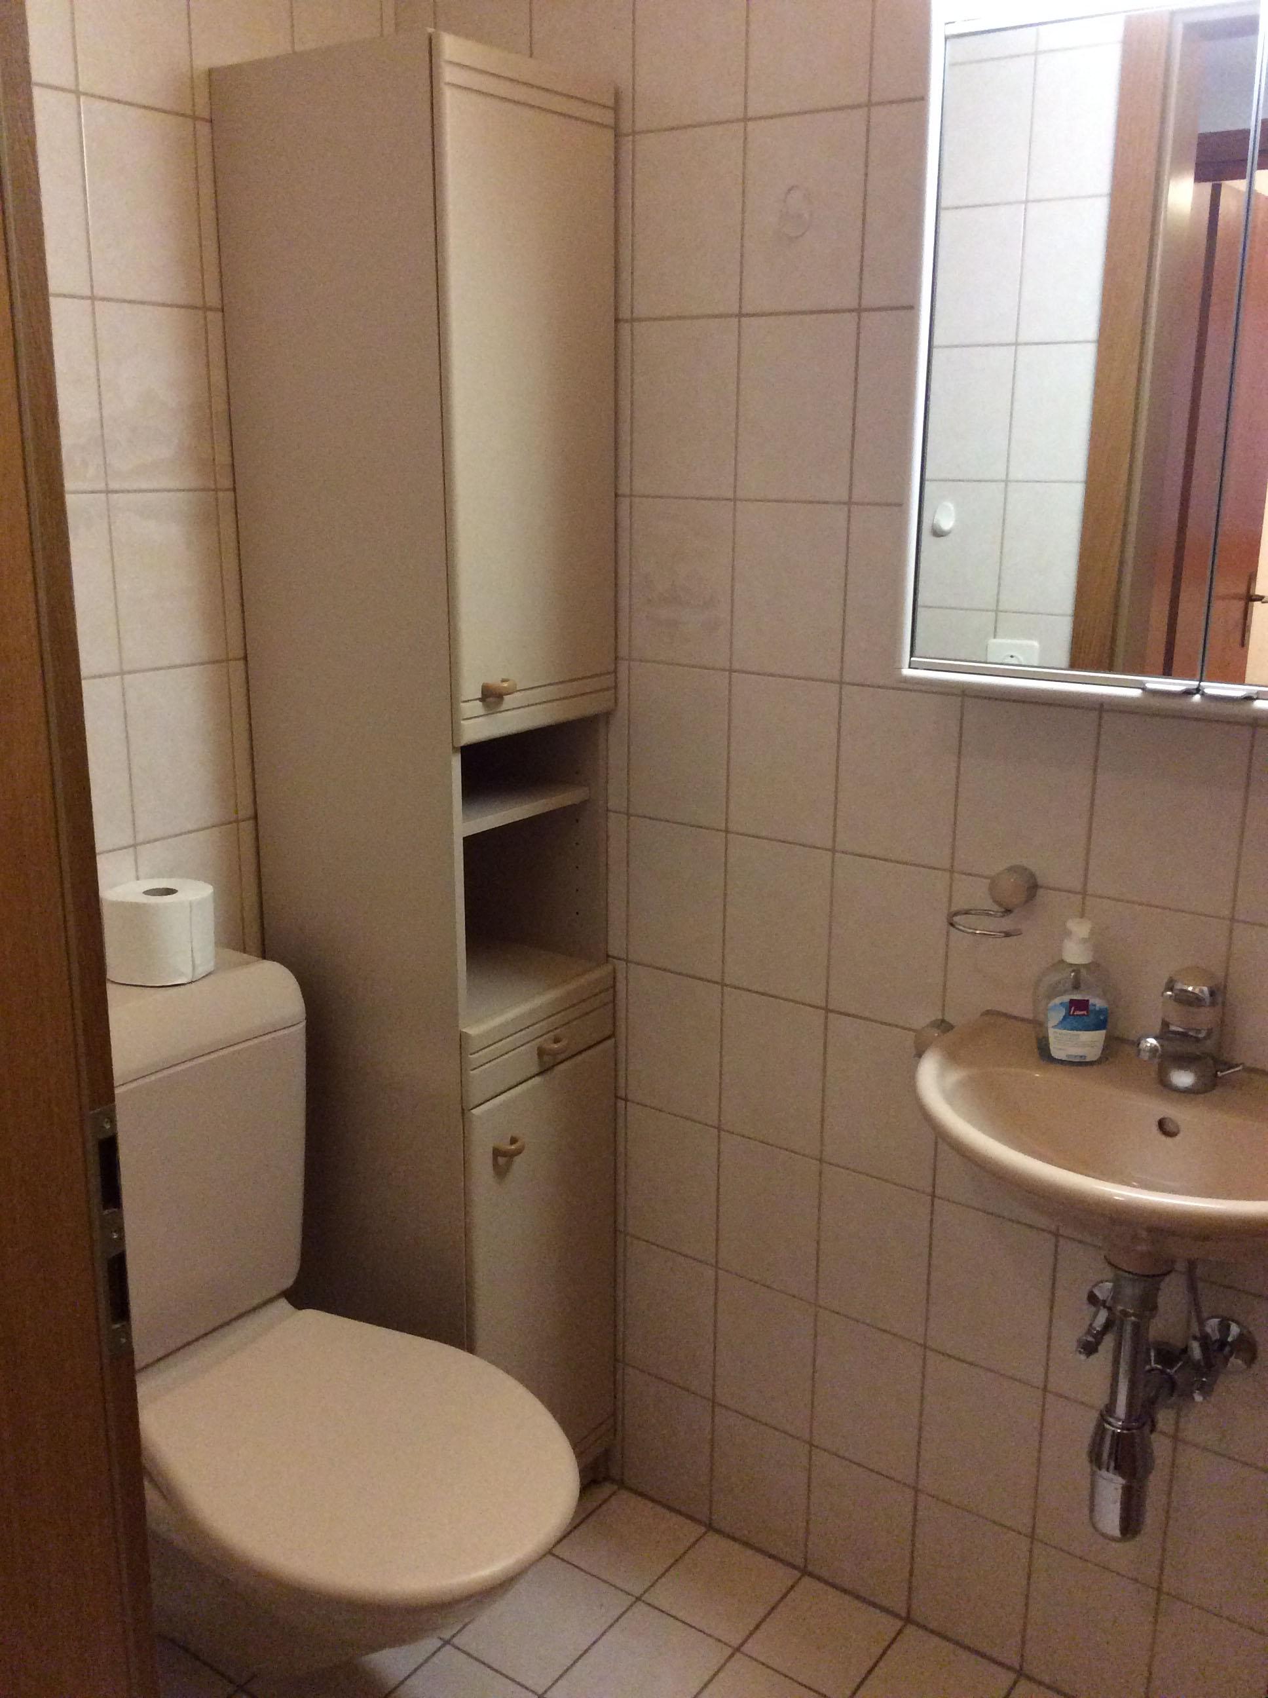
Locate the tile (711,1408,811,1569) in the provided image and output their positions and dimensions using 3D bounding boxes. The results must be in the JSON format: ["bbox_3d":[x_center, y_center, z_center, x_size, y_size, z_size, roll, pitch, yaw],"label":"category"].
[{"bbox_3d":[0.172,0.858,2.114,0.148,0.197,0.009,11,18,35],"label":"tile"}]

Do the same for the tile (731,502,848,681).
[{"bbox_3d":[0.183,-0.302,1.816,0.150,0.199,0.010,11,18,34],"label":"tile"}]

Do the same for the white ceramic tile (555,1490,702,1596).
[{"bbox_3d":[-0.004,0.955,2.157,0.149,0.010,0.169,11,18,34],"label":"white ceramic tile"}]

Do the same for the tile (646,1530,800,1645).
[{"bbox_3d":[0.119,0.982,2.082,0.150,0.010,0.171,11,18,34],"label":"tile"}]

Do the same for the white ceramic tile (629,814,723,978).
[{"bbox_3d":[0.057,0.064,2.028,0.151,0.199,0.011,11,18,35],"label":"white ceramic tile"}]

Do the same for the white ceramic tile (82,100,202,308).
[{"bbox_3d":[-0.532,-0.696,1.698,0.010,0.198,0.149,11,18,34],"label":"white ceramic tile"}]

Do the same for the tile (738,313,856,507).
[{"bbox_3d":[0.184,-0.496,1.764,0.150,0.199,0.010,11,18,34],"label":"tile"}]

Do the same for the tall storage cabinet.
[{"bbox_3d":[-0.251,0.026,2.013,0.358,1.867,0.298,11,18,34],"label":"tall storage cabinet"}]

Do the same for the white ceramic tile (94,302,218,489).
[{"bbox_3d":[-0.540,-0.508,1.770,0.011,0.199,0.151,11,18,35],"label":"white ceramic tile"}]

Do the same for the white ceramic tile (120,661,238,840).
[{"bbox_3d":[-0.543,-0.117,1.870,0.011,0.199,0.151,11,18,35],"label":"white ceramic tile"}]

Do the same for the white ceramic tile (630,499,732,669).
[{"bbox_3d":[0.059,-0.324,1.892,0.149,0.198,0.010,11,18,34],"label":"white ceramic tile"}]

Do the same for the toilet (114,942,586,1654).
[{"bbox_3d":[-0.358,0.609,1.738,0.678,0.800,0.390,11,18,34],"label":"toilet"}]

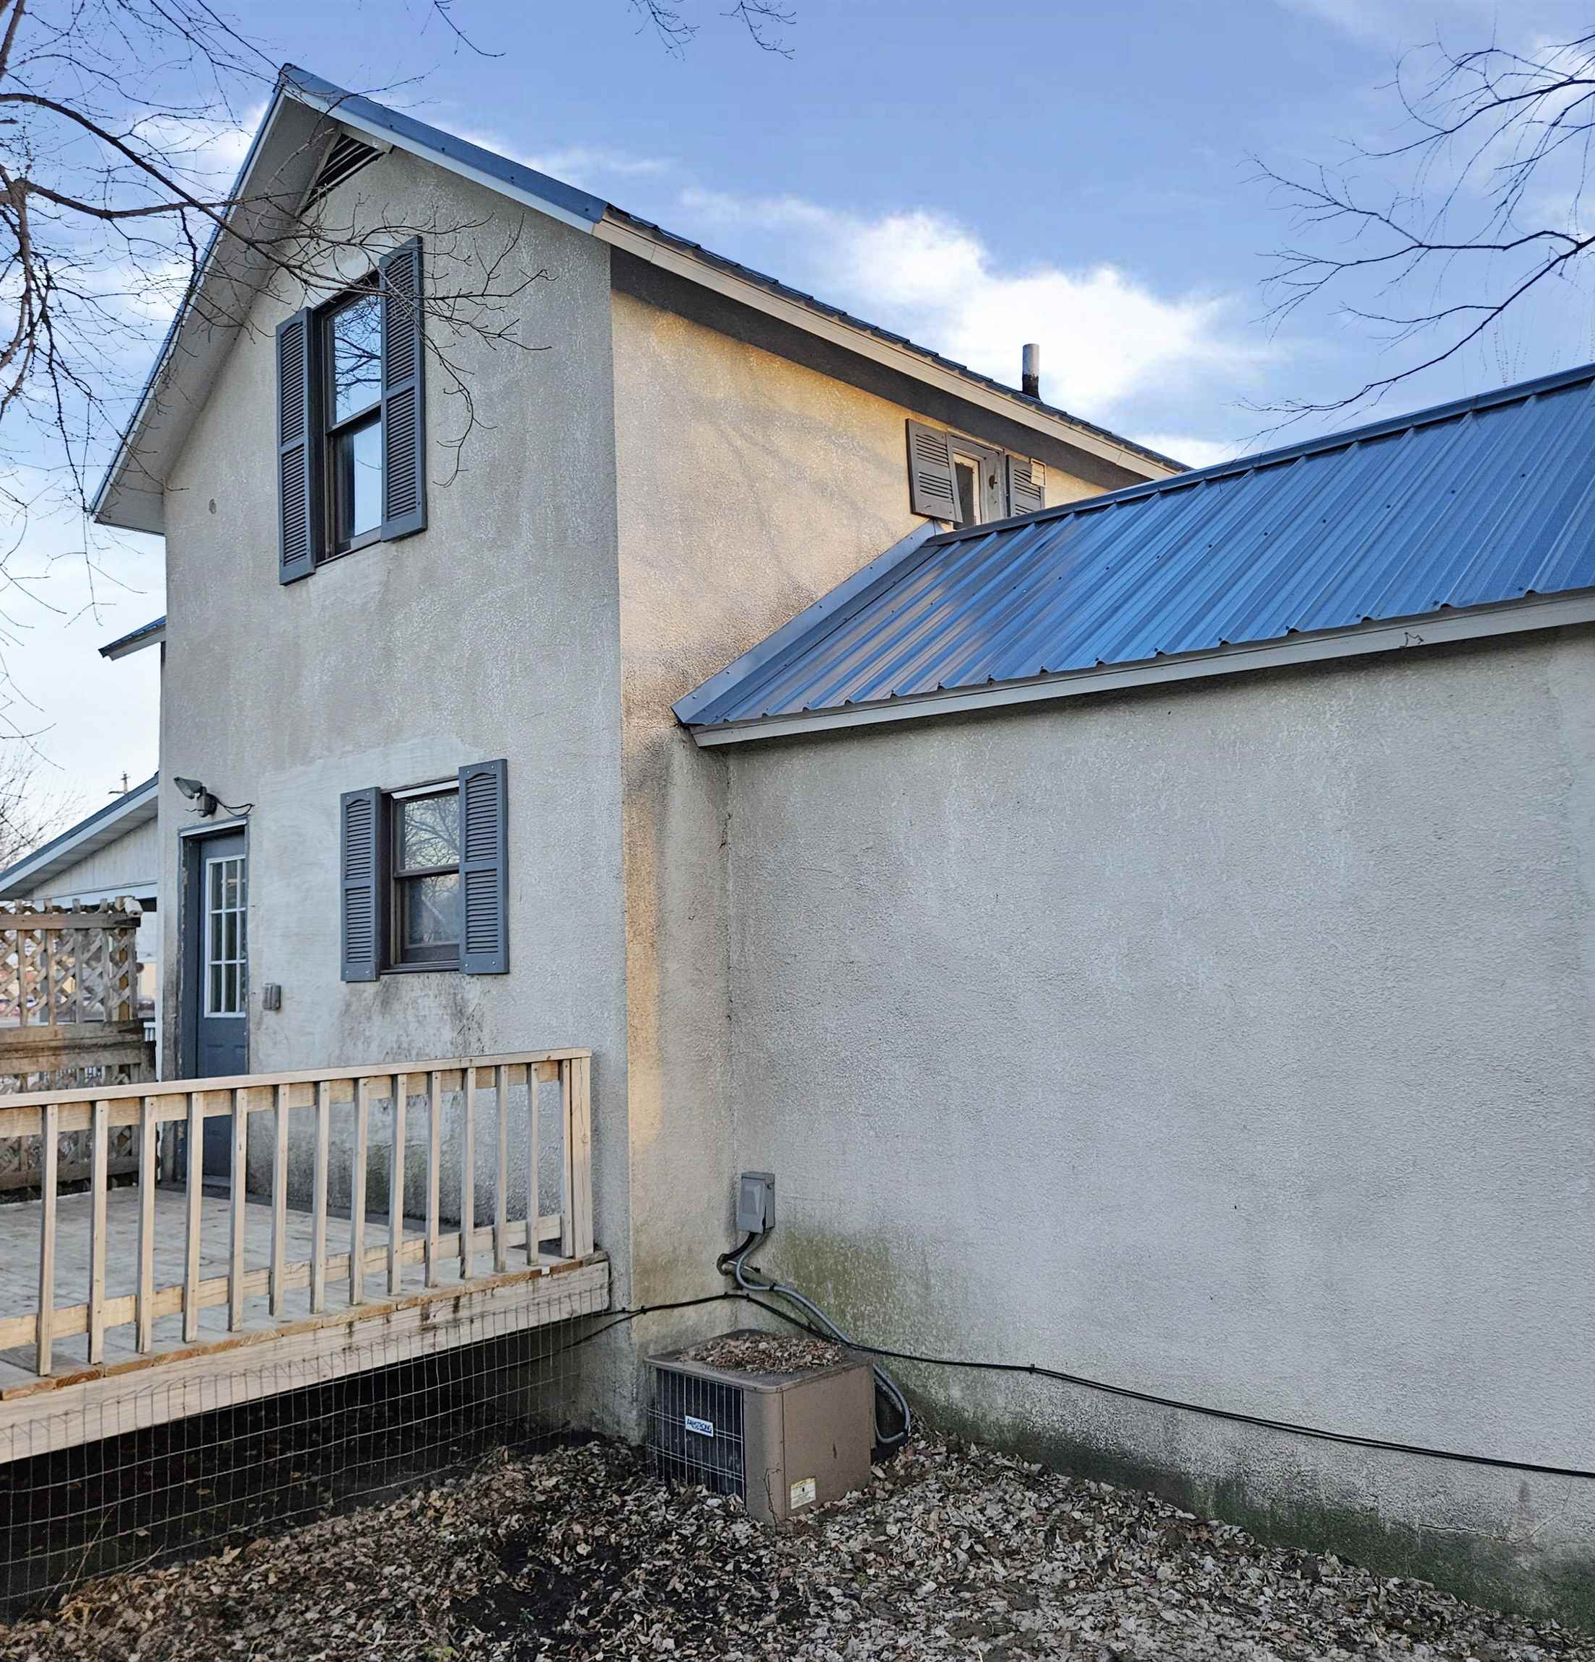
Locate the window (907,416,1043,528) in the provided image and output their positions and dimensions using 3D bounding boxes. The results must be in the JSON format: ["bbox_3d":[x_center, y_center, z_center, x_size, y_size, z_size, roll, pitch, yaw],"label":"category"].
[{"bbox_3d":[1.069,-1.964,8.554,0.100,0.580,1.370,-6,-7,42],"label":"window"}]

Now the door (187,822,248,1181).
[{"bbox_3d":[-3.368,1.029,8.705,0.860,2.060,0.100,-6,-7,42],"label":"door"}]

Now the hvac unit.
[{"bbox_3d":[-0.136,2.132,5.284,0.652,0.456,0.490,-6,-7,42],"label":"hvac unit"}]

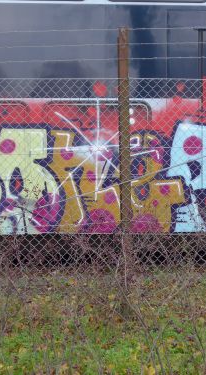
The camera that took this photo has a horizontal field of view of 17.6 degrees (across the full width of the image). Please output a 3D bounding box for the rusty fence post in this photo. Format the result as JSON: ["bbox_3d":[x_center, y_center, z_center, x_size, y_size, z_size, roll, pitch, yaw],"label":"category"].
[{"bbox_3d":[0.181,-0.217,5.350,0.080,2.180,0.075,-1,3,-5],"label":"rusty fence post"}]

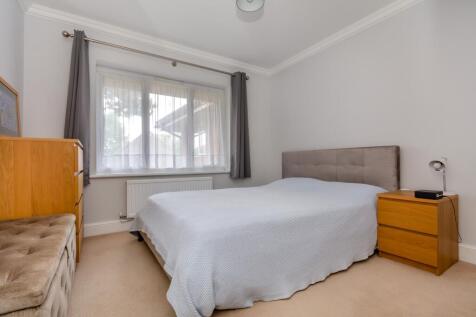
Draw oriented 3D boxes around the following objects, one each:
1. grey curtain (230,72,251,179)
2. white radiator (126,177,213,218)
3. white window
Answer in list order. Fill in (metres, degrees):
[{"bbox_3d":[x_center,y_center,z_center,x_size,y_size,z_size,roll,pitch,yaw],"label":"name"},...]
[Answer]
[{"bbox_3d":[0.047,-0.545,3.507,0.340,1.730,0.110,0,0,-31],"label":"grey curtain"},{"bbox_3d":[-0.899,0.515,2.965,1.160,0.465,0.100,0,0,-31],"label":"white radiator"},{"bbox_3d":[-0.962,-0.480,3.091,1.820,1.340,0.120,0,0,-31],"label":"white window"}]

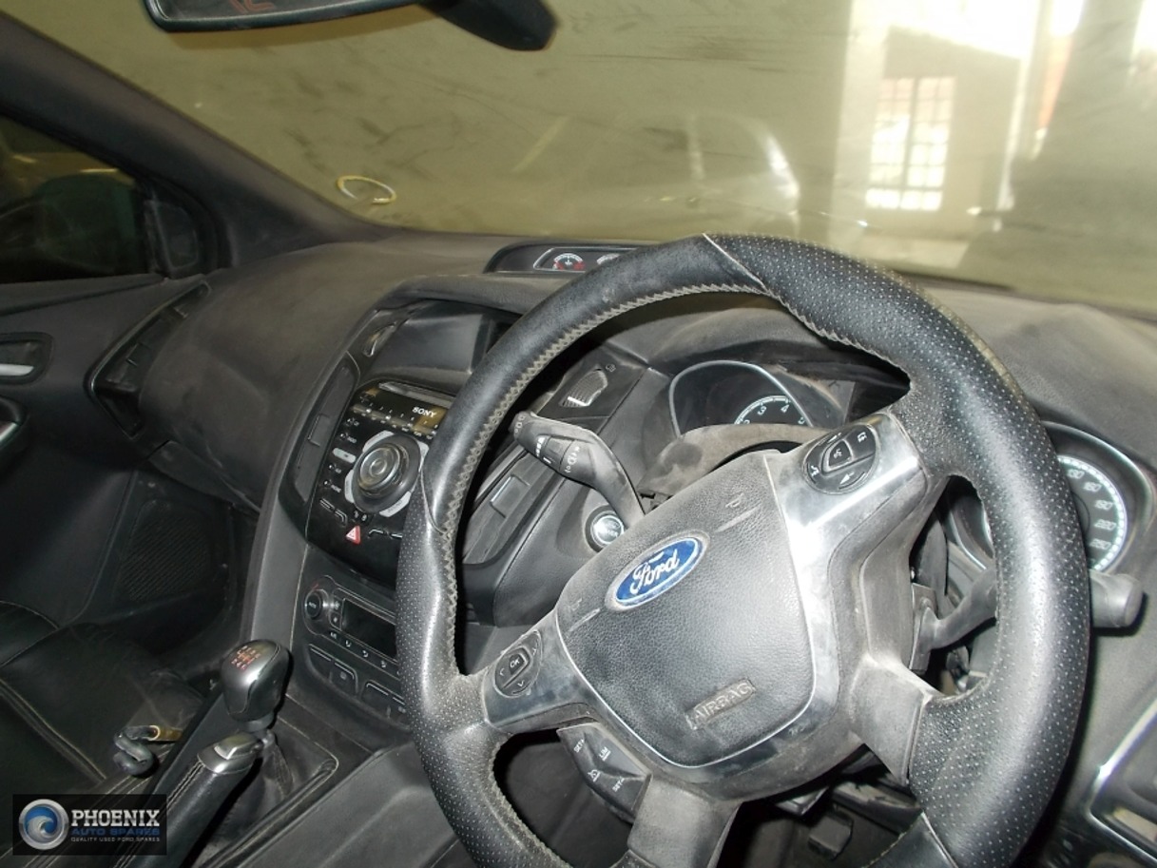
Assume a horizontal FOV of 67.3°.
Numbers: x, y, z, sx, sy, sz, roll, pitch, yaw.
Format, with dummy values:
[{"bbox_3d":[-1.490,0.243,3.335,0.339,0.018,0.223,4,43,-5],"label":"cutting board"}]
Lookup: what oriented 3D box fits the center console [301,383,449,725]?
[{"bbox_3d":[-0.162,0.116,0.794,0.210,0.315,0.125,12,13,35],"label":"center console"}]

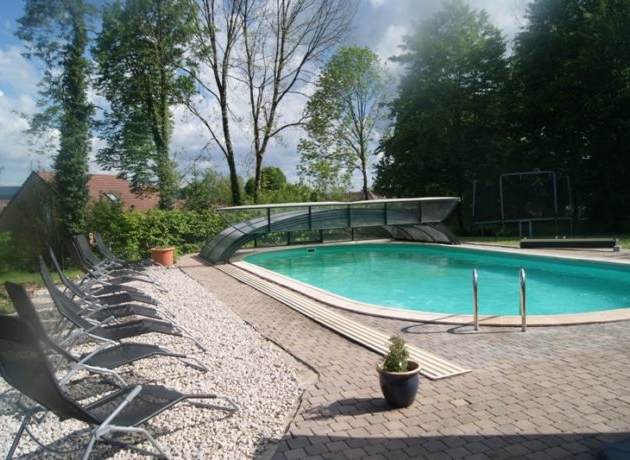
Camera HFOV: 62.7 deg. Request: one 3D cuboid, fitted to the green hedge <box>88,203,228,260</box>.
[{"bbox_3d":[-4.503,0.016,14.920,4.200,1.600,1.200,-4,4,-24],"label":"green hedge"}]

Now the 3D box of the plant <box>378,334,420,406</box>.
[{"bbox_3d":[0.620,1.058,3.918,0.335,0.510,0.335,-2,4,0],"label":"plant"}]

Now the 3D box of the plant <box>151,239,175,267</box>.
[{"bbox_3d":[-3.853,0.559,13.222,0.600,0.690,0.600,-2,4,0],"label":"plant"}]

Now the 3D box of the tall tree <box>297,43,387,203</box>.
[{"bbox_3d":[1.466,-4.819,26.754,4.700,9.300,4.700,-2,4,0],"label":"tall tree"}]

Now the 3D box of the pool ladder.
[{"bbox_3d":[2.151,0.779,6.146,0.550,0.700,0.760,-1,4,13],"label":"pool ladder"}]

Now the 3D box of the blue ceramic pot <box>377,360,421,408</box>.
[{"bbox_3d":[0.624,1.170,3.925,0.335,0.287,0.335,-2,4,0],"label":"blue ceramic pot"}]

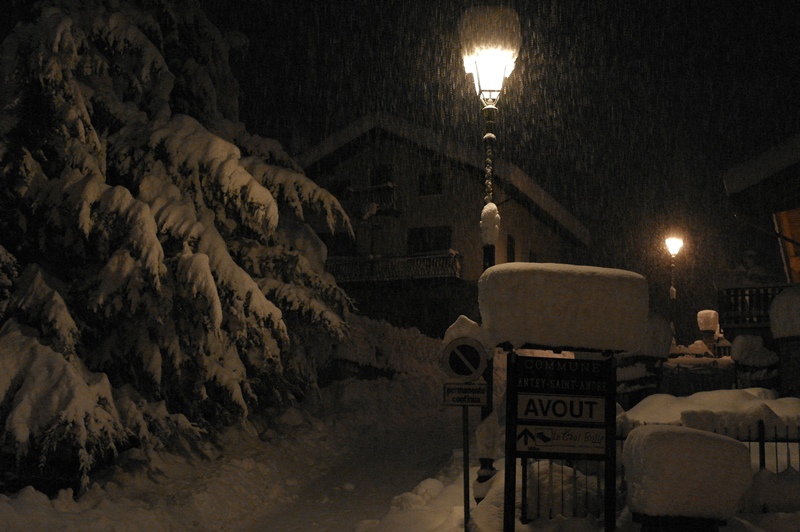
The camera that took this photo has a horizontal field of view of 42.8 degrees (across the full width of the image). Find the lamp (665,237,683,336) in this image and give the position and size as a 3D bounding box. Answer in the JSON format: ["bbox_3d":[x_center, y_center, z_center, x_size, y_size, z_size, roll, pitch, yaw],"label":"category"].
[{"bbox_3d":[9.601,1.424,35.886,0.580,5.100,0.580,1,-8,0],"label":"lamp"}]

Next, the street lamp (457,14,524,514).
[{"bbox_3d":[0.948,-0.114,10.928,0.600,5.400,0.600,1,-8,0],"label":"street lamp"}]

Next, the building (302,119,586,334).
[{"bbox_3d":[1.572,-0.356,47.622,11.300,9.244,14.200,-2,-9,21],"label":"building"}]

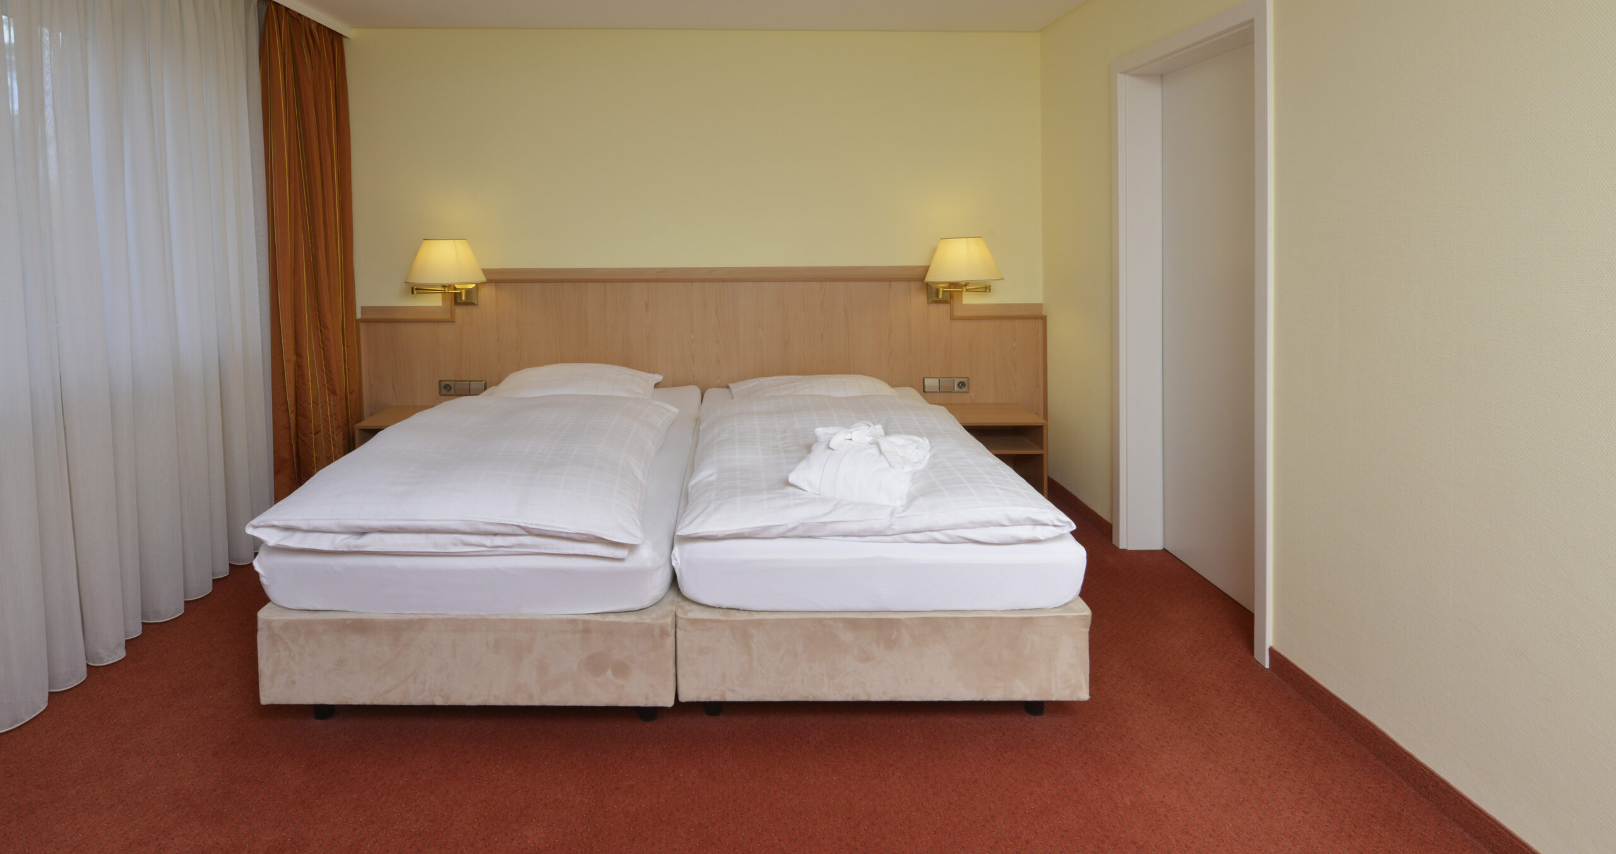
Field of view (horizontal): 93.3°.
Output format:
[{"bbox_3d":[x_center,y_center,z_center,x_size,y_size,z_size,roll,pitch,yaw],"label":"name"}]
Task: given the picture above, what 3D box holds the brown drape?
[{"bbox_3d":[-2.309,-0.752,3.587,0.240,2.300,0.600,-1,7,-6],"label":"brown drape"}]

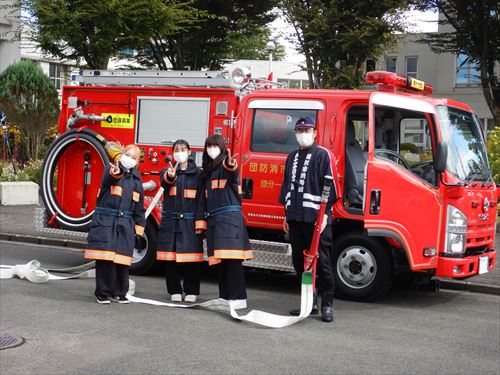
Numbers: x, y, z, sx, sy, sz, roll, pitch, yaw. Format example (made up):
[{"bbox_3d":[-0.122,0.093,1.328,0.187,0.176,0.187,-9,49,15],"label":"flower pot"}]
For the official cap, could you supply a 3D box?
[{"bbox_3d":[0.498,-0.574,7.900,0.190,0.120,0.260,1,1,18],"label":"official cap"}]

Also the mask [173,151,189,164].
[{"bbox_3d":[-0.652,-0.277,8.270,0.145,0.125,0.080,1,1,6],"label":"mask"}]

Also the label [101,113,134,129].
[{"bbox_3d":[-1.495,-0.747,9.970,0.430,0.160,0.010,4,2,21],"label":"label"}]

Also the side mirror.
[{"bbox_3d":[1.847,-0.289,8.500,0.100,0.330,0.180,4,2,32],"label":"side mirror"}]

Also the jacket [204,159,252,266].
[{"bbox_3d":[-0.213,0.236,8.330,0.460,0.980,0.400,4,2,30],"label":"jacket"}]

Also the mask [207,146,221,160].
[{"bbox_3d":[-0.340,-0.327,8.360,0.140,0.130,0.085,3,2,7],"label":"mask"}]

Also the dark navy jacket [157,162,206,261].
[{"bbox_3d":[-0.643,0.236,8.330,0.470,0.940,0.420,3,2,7],"label":"dark navy jacket"}]

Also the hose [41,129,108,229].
[{"bbox_3d":[-1.958,-0.086,10.120,0.950,1.150,0.200,4,2,21],"label":"hose"}]

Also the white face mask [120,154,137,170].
[{"bbox_3d":[-1.111,-0.231,8.080,0.140,0.115,0.085,22,3,-3],"label":"white face mask"}]

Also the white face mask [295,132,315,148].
[{"bbox_3d":[0.490,-0.420,7.800,0.155,0.125,0.085,4,2,19],"label":"white face mask"}]

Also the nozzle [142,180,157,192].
[{"bbox_3d":[-1.163,-0.012,10.200,0.120,0.120,0.170,4,2,29],"label":"nozzle"}]

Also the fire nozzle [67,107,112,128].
[{"bbox_3d":[-1.931,-0.842,10.600,0.660,0.250,0.170,4,2,29],"label":"fire nozzle"}]

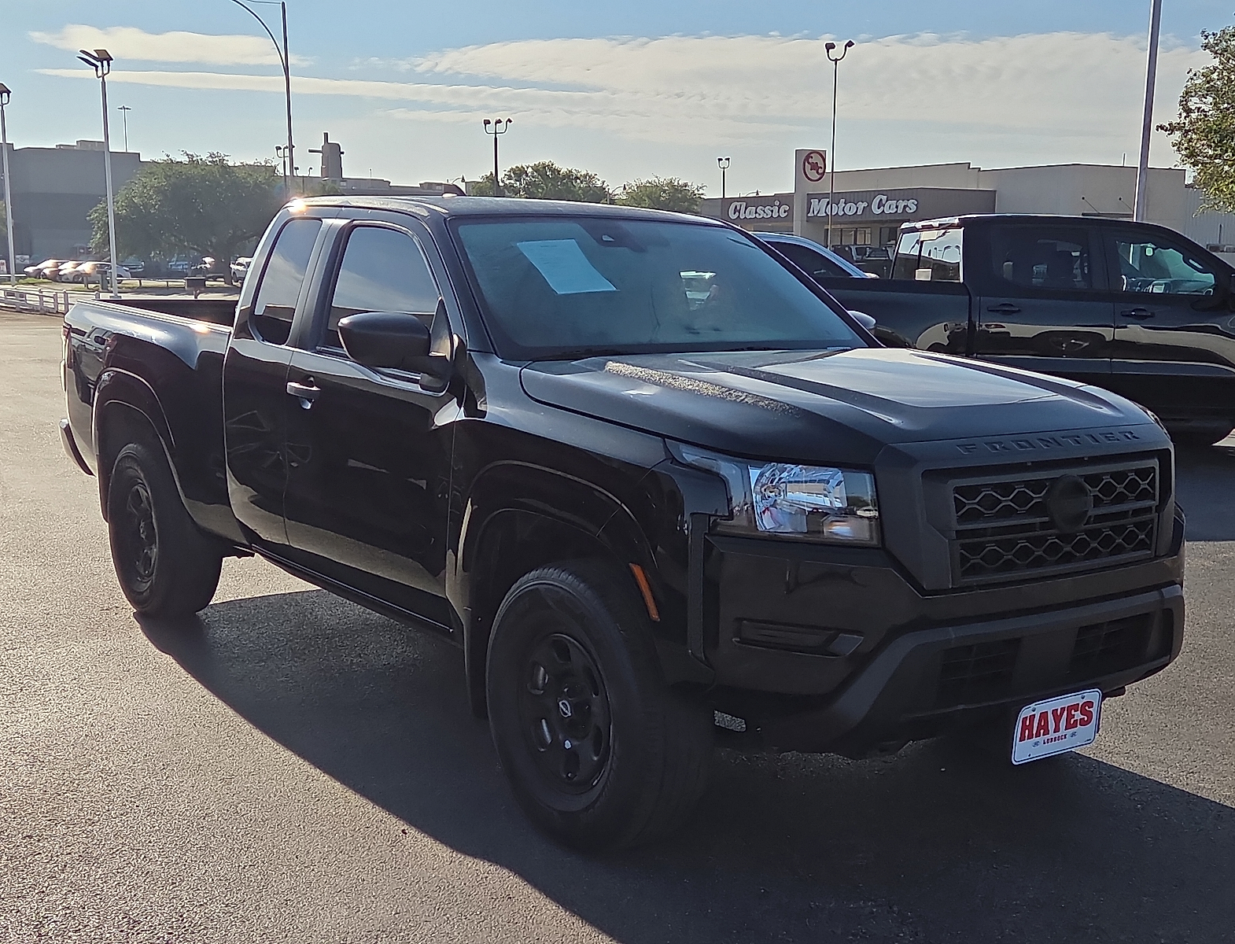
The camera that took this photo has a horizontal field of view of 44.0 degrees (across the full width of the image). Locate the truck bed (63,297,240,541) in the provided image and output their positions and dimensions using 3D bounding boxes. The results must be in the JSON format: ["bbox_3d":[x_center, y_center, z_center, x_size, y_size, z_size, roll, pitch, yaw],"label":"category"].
[{"bbox_3d":[-1.335,-0.345,7.046,1.870,0.840,2.020,-5,10,-36],"label":"truck bed"}]

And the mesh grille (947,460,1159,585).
[{"bbox_3d":[1.098,0.120,3.797,0.805,0.260,0.065,-5,10,-36],"label":"mesh grille"}]

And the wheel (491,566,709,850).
[{"bbox_3d":[-0.058,0.625,4.112,0.265,0.770,0.770,-5,10,-36],"label":"wheel"}]

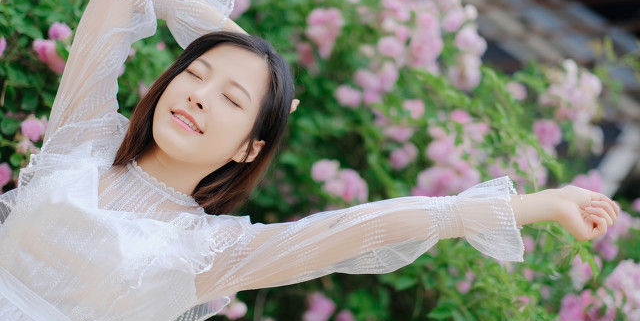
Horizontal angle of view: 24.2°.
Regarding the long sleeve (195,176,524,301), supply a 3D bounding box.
[{"bbox_3d":[0.047,0.111,2.050,0.465,0.115,0.130,-8,-1,9],"label":"long sleeve"}]

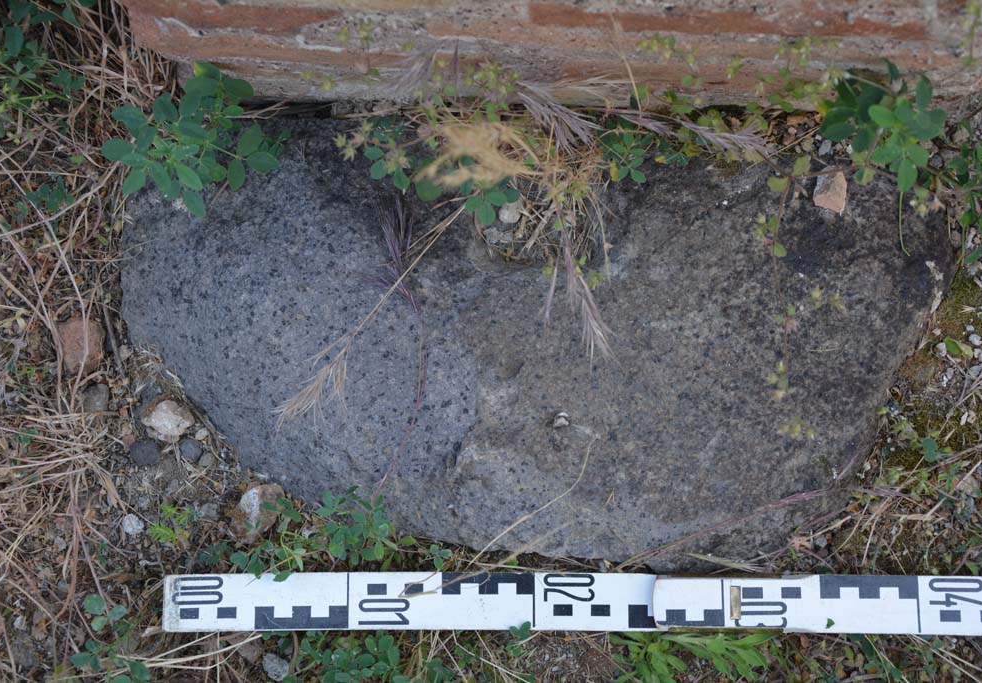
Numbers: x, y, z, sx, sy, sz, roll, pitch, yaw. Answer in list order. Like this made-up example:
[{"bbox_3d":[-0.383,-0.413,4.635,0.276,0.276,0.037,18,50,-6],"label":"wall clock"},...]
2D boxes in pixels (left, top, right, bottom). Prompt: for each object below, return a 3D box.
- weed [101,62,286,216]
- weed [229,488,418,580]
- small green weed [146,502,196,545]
[{"bbox_3d":[-0.161,-0.110,1.125,0.098,0.080,0.072,0,76,3],"label":"weed"},{"bbox_3d":[-0.089,0.105,1.108,0.100,0.042,0.046,0,76,3],"label":"weed"},{"bbox_3d":[-0.174,0.100,1.118,0.026,0.018,0.023,0,76,3],"label":"small green weed"}]

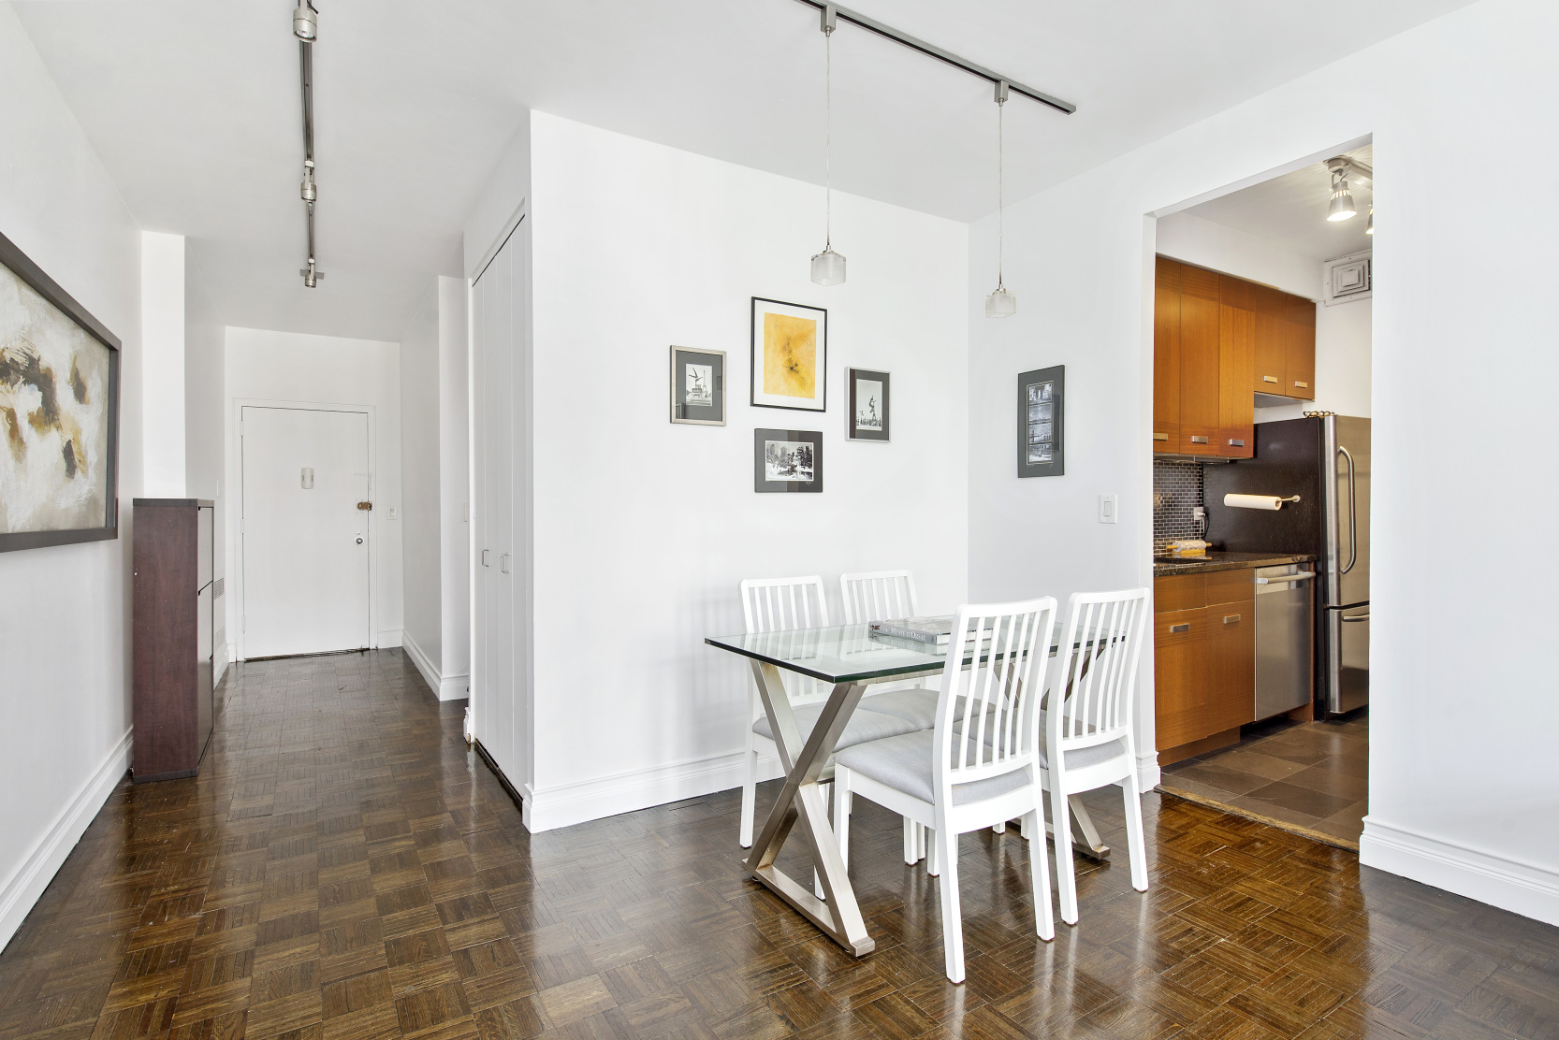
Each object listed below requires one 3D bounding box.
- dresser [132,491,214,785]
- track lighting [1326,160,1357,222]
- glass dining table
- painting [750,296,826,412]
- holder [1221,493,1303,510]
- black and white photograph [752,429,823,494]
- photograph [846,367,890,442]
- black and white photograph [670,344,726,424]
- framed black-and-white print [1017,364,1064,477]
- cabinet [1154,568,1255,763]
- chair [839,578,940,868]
[{"bbox_3d":[-2.961,0.526,3.836,0.244,1.247,0.899,0,0,-32],"label":"dresser"},{"bbox_3d":[2.454,-1.428,3.402,0.132,0.241,0.132,0,0,-32],"label":"track lighting"},{"bbox_3d":[0.460,0.767,2.568,1.202,0.759,0.734,0,0,-32],"label":"glass dining table"},{"bbox_3d":[0.048,-0.727,3.485,0.382,0.470,0.025,0,0,-32],"label":"painting"},{"bbox_3d":[2.743,-0.107,4.434,0.146,0.088,0.363,0,0,-32],"label":"holder"},{"bbox_3d":[0.047,-0.259,3.488,0.348,0.277,0.020,0,0,-32],"label":"black and white photograph"},{"bbox_3d":[0.426,-0.542,3.720,0.254,0.344,0.020,0,0,-32],"label":"photograph"},{"bbox_3d":[-0.336,-0.552,3.251,0.245,0.314,0.022,0,0,-32],"label":"black and white photograph"},{"bbox_3d":[1.240,-0.457,3.696,0.020,0.505,0.253,0,0,-32],"label":"framed black-and-white print"},{"bbox_3d":[1.860,0.692,3.942,0.853,0.886,0.618,0,0,-32],"label":"cabinet"},{"bbox_3d":[0.532,0.669,2.929,0.430,0.950,0.510,0,0,-32],"label":"chair"}]

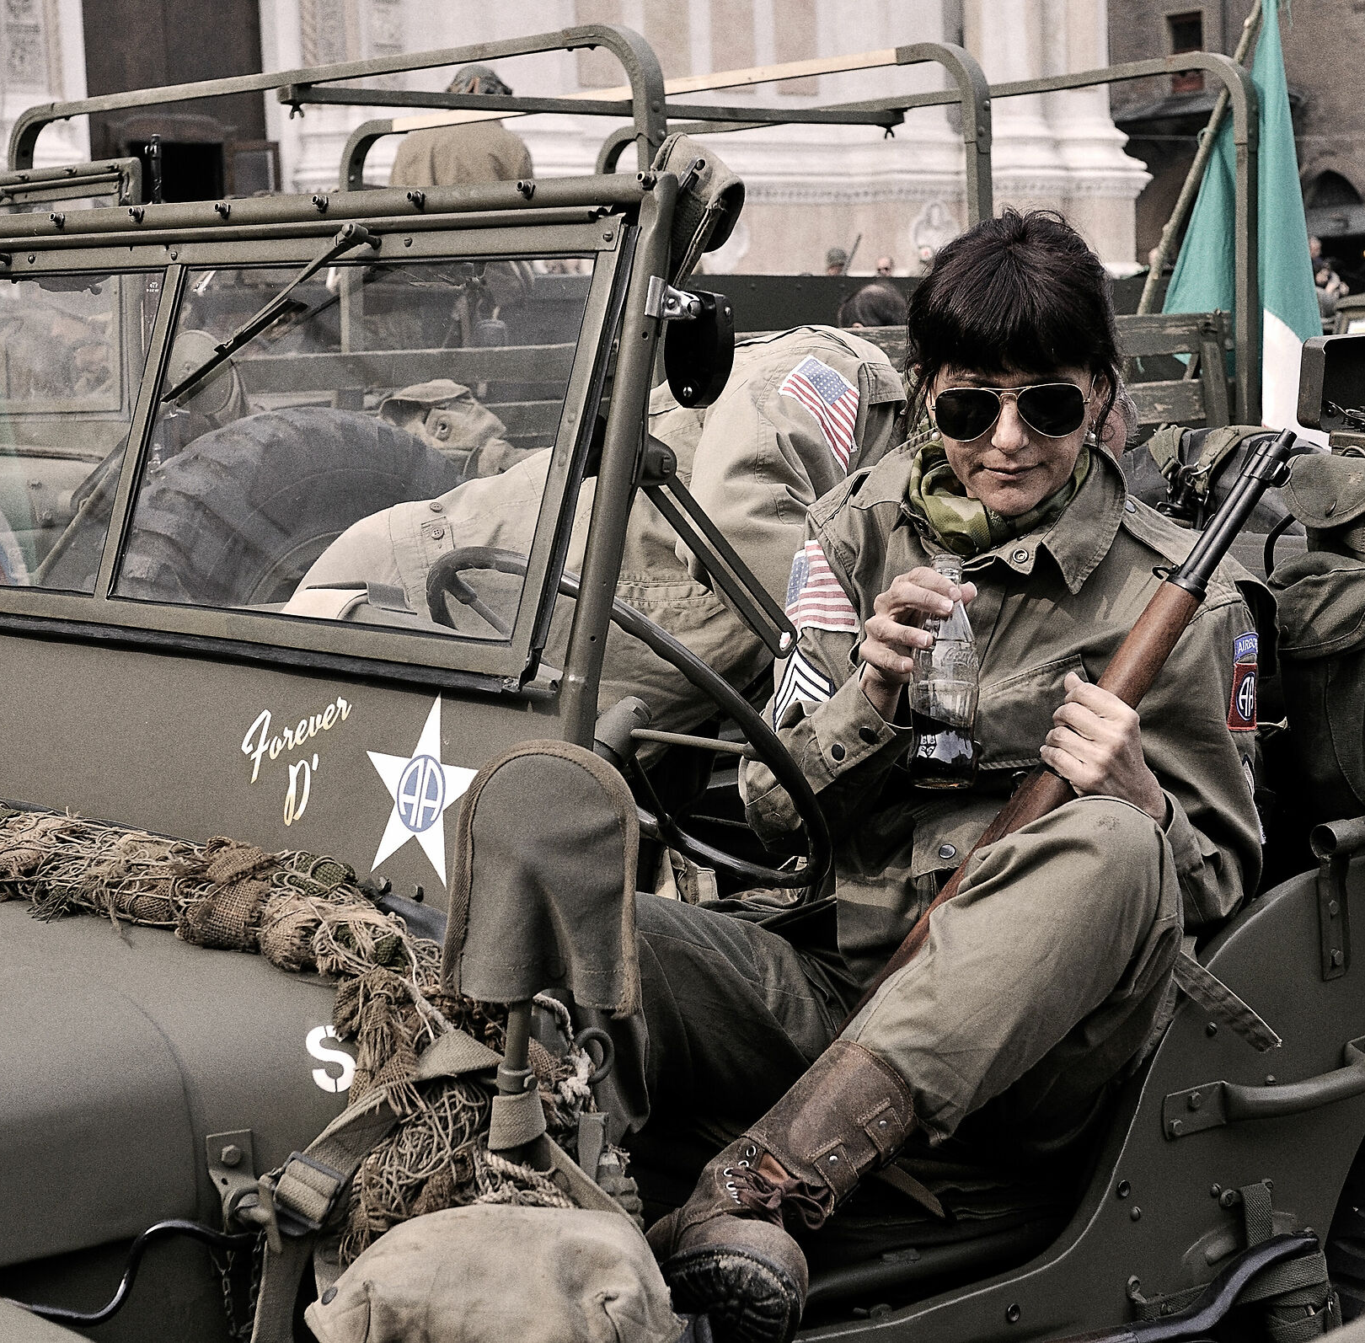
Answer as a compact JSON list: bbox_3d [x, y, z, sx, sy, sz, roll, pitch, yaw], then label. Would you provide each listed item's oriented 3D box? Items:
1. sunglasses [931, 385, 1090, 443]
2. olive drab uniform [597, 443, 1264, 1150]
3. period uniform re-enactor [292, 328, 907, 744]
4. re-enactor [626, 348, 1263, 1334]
[{"bbox_3d":[0.310,-0.260,2.814,0.142,0.052,0.135,-1,23,13],"label":"sunglasses"},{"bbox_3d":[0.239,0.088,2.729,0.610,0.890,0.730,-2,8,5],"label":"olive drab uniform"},{"bbox_3d":[0.062,0.288,4.048,1.120,1.460,0.580,-2,8,5],"label":"period uniform re-enactor"},{"bbox_3d":[0.238,0.071,2.706,0.620,0.940,0.750,-2,8,5],"label":"re-enactor"}]

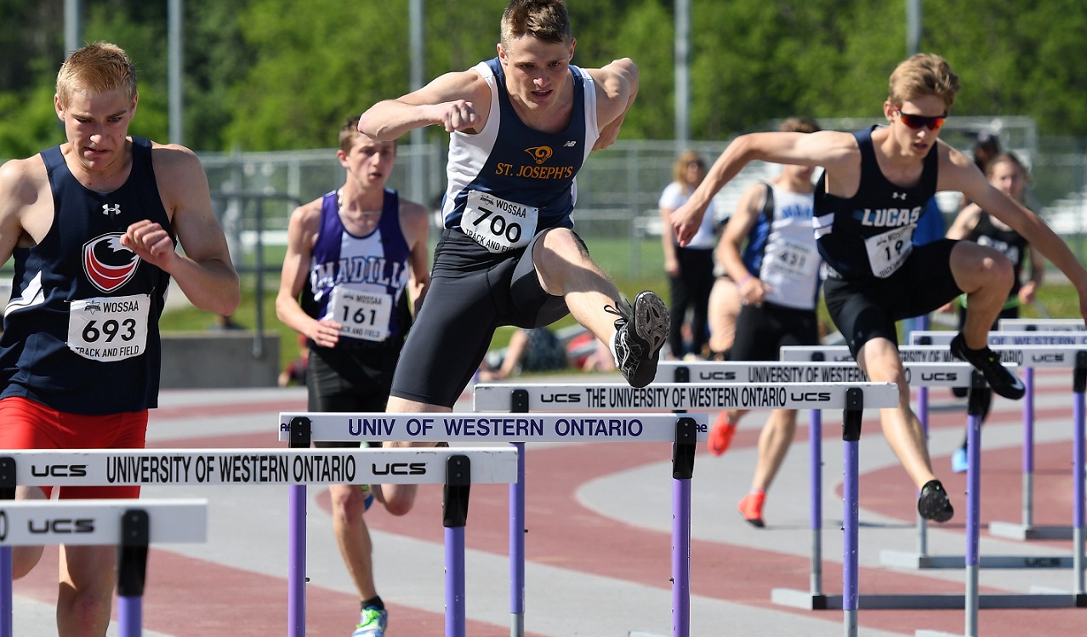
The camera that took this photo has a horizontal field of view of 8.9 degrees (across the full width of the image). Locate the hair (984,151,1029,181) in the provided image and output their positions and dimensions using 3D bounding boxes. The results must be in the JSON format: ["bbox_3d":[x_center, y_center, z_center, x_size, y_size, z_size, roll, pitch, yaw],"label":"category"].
[{"bbox_3d":[2.404,-0.775,36.300,0.200,0.175,0.210,0,1,-10],"label":"hair"}]

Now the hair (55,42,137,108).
[{"bbox_3d":[-1.024,-0.551,16.050,0.185,0.175,0.210,0,11,2],"label":"hair"}]

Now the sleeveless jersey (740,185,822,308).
[{"bbox_3d":[1.034,-0.316,30.250,0.360,0.550,0.280,0,6,-18],"label":"sleeveless jersey"}]

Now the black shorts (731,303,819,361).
[{"bbox_3d":[1.002,0.088,30.300,0.380,0.370,0.330,0,1,-14],"label":"black shorts"}]

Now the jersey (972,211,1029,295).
[{"bbox_3d":[2.360,-0.352,36.300,0.310,0.490,0.250,0,5,-10],"label":"jersey"}]

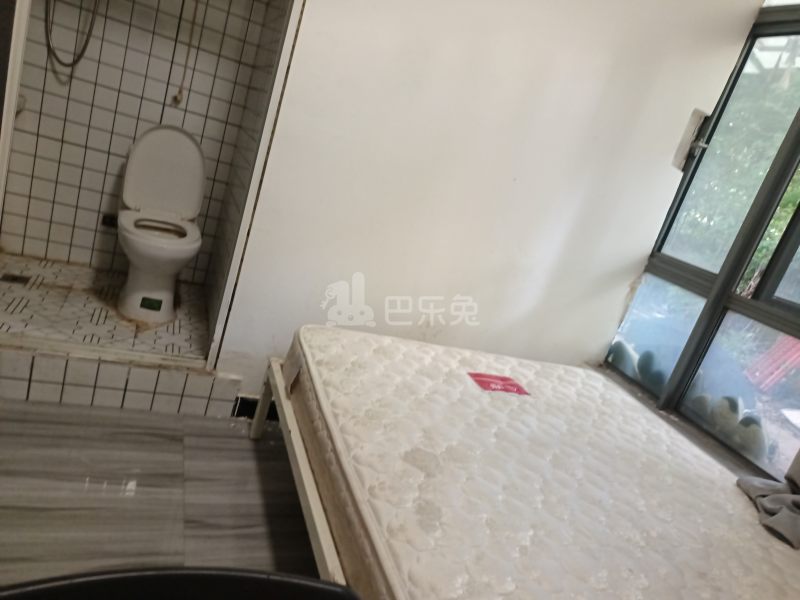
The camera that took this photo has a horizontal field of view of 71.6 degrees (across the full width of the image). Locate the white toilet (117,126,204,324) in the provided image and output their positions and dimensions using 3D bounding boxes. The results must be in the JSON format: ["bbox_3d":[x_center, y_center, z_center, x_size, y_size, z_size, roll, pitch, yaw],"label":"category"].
[{"bbox_3d":[-1.104,-0.359,2.554,0.370,0.815,0.660,9,18,-30],"label":"white toilet"}]

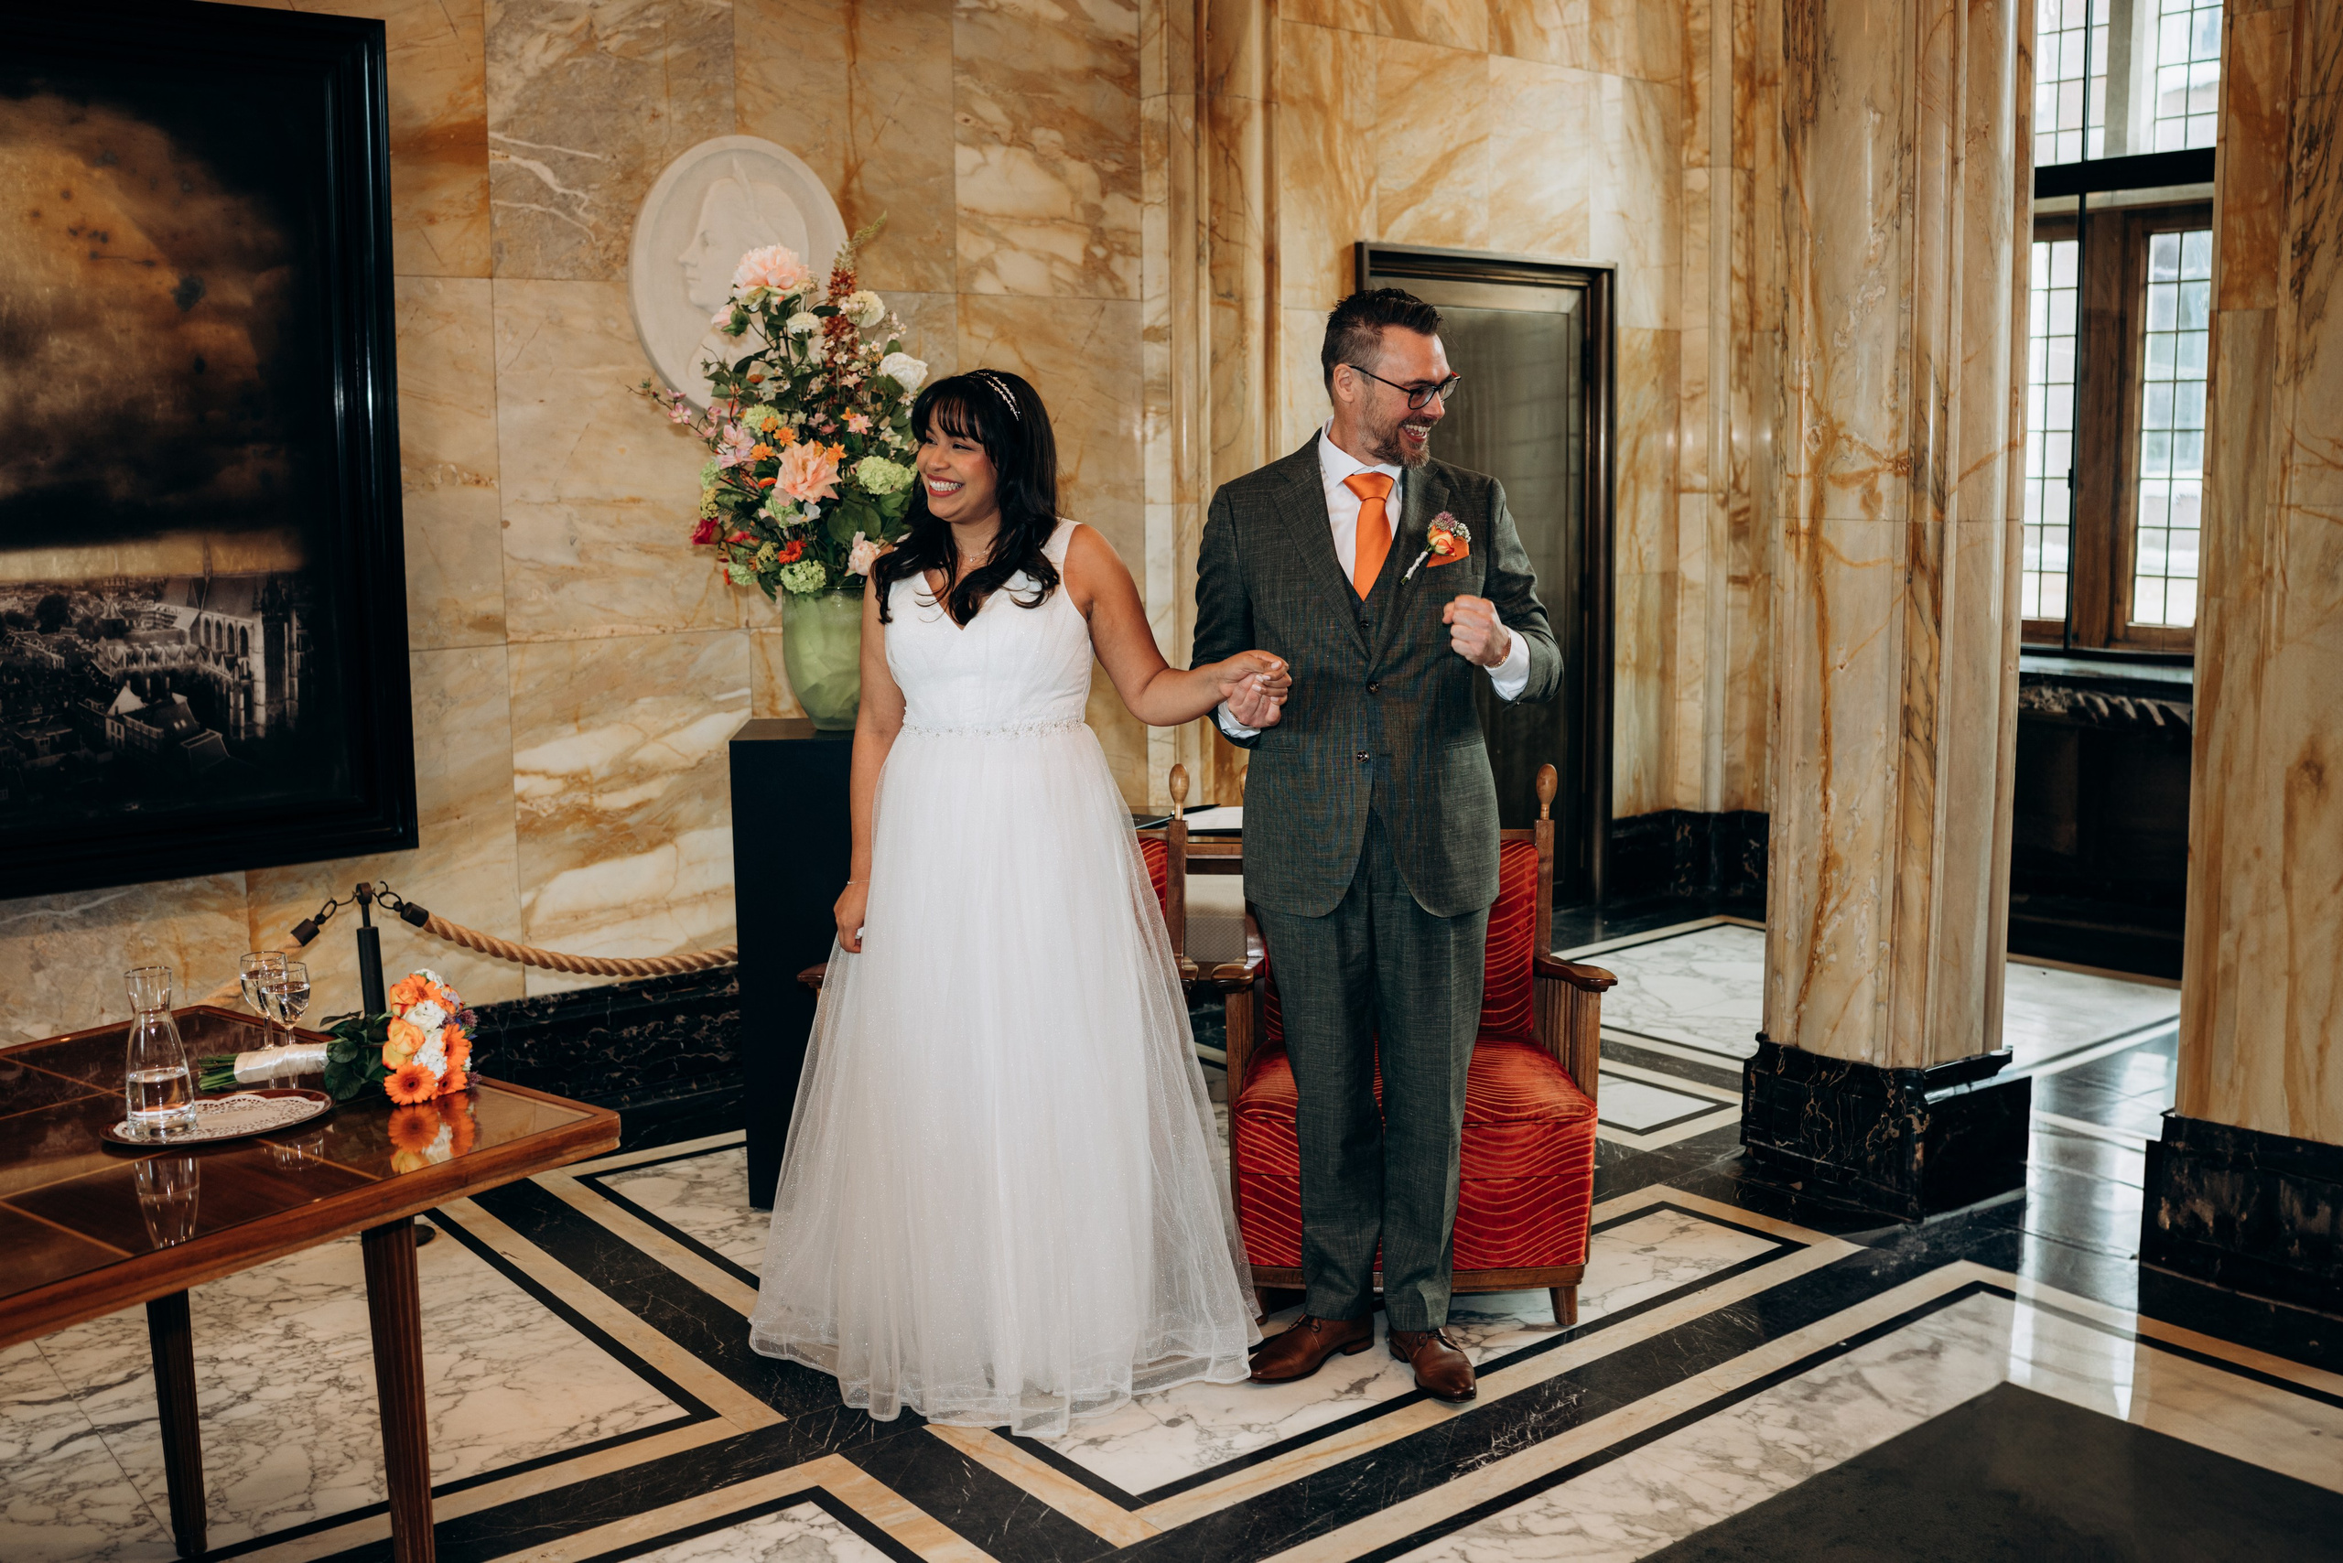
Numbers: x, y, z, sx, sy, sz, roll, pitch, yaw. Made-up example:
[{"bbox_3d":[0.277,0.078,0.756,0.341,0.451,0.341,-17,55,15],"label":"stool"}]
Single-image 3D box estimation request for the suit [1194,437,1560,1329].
[{"bbox_3d":[0.340,0.203,3.838,0.600,1.552,0.400,-1,8,-3],"label":"suit"}]

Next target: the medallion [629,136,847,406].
[{"bbox_3d":[-1.043,-1.233,5.519,0.572,0.639,0.060,-7,11,-38],"label":"medallion"}]

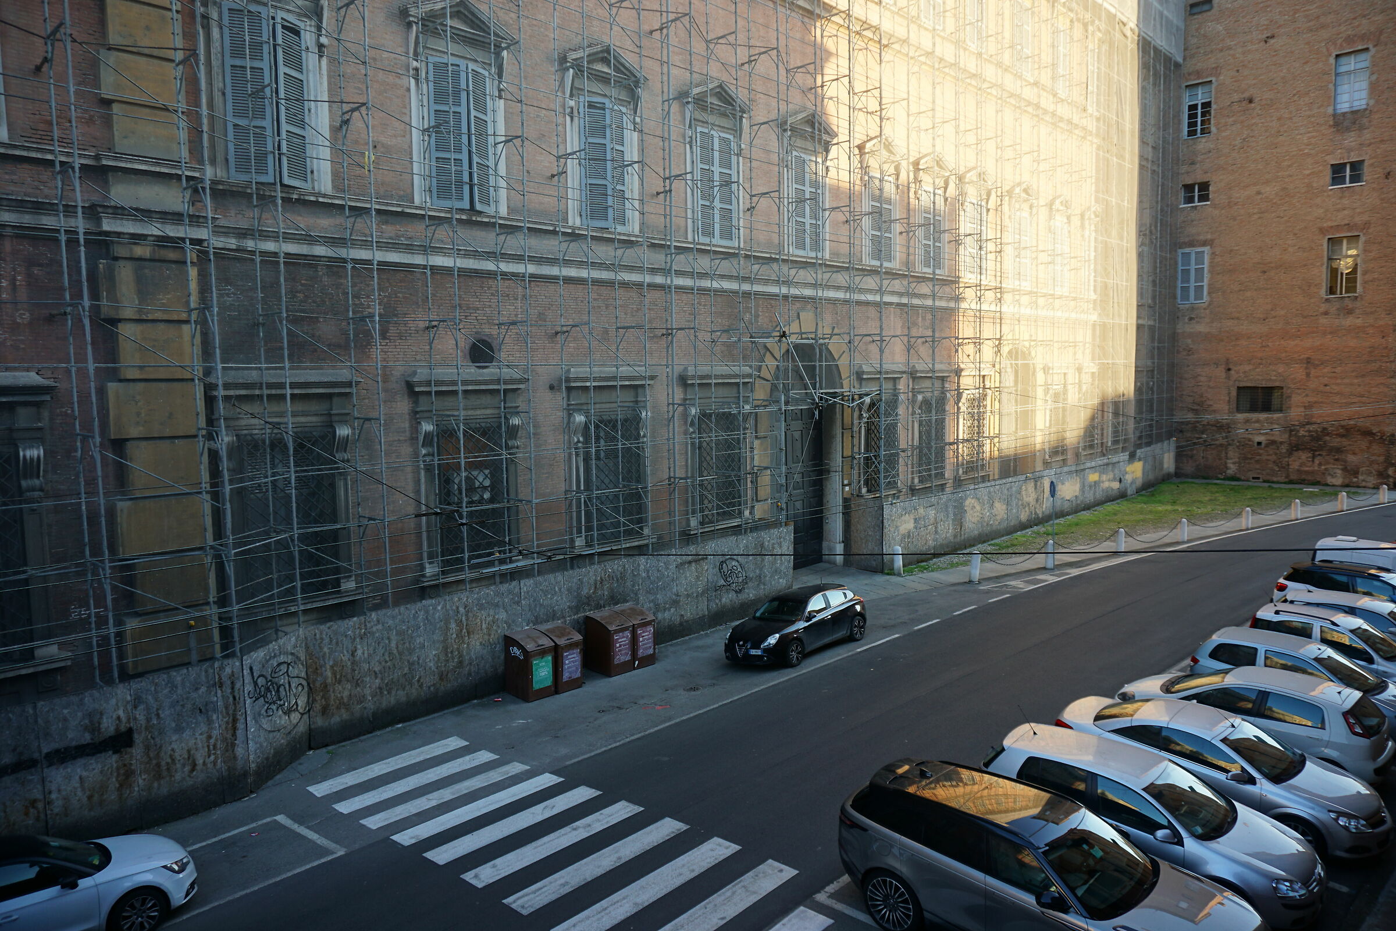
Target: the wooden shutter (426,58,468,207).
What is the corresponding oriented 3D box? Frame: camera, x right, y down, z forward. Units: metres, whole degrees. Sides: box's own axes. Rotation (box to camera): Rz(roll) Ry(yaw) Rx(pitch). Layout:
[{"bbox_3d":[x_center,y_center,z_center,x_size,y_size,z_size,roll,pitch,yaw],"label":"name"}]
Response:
[{"bbox_3d":[-5.485,-7.311,20.538,0.810,3.200,0.050,-3,6,-22],"label":"wooden shutter"}]

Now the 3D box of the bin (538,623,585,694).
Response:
[{"bbox_3d":[-3.129,4.254,20.621,0.670,1.290,0.960,-6,7,-43],"label":"bin"}]

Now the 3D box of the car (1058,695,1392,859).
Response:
[{"bbox_3d":[7.605,4.444,13.826,4.470,1.414,1.760,4,7,43],"label":"car"}]

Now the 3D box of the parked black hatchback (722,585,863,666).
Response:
[{"bbox_3d":[2.460,3.783,22.836,1.798,1.460,4.351,4,7,43],"label":"parked black hatchback"}]

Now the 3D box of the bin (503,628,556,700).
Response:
[{"bbox_3d":[-3.649,4.309,20.145,0.680,1.290,0.970,-6,7,-43],"label":"bin"}]

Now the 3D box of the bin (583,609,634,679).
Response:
[{"bbox_3d":[-2.072,4.133,21.700,0.680,1.290,0.960,-6,7,-43],"label":"bin"}]

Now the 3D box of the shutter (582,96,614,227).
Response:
[{"bbox_3d":[-2.575,-7.669,23.649,0.810,3.210,0.050,-3,6,-22],"label":"shutter"}]

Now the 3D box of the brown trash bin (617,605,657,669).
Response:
[{"bbox_3d":[-1.569,4.079,22.165,0.660,1.290,0.960,-6,7,-43],"label":"brown trash bin"}]

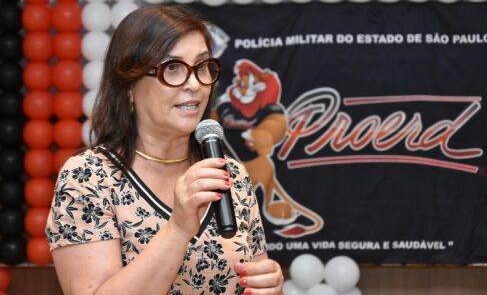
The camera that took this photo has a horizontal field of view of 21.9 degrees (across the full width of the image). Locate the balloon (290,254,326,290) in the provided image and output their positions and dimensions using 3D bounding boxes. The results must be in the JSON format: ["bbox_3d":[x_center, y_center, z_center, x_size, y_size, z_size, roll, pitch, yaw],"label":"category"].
[{"bbox_3d":[0.263,0.507,5.150,0.141,0.141,0.141,-1,2,0],"label":"balloon"}]

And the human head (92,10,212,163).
[{"bbox_3d":[-0.166,-0.112,2.300,0.200,0.290,0.235,-1,0,-35],"label":"human head"}]

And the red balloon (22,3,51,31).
[{"bbox_3d":[-0.917,-0.579,5.600,0.131,0.131,0.131,-1,2,0],"label":"red balloon"}]

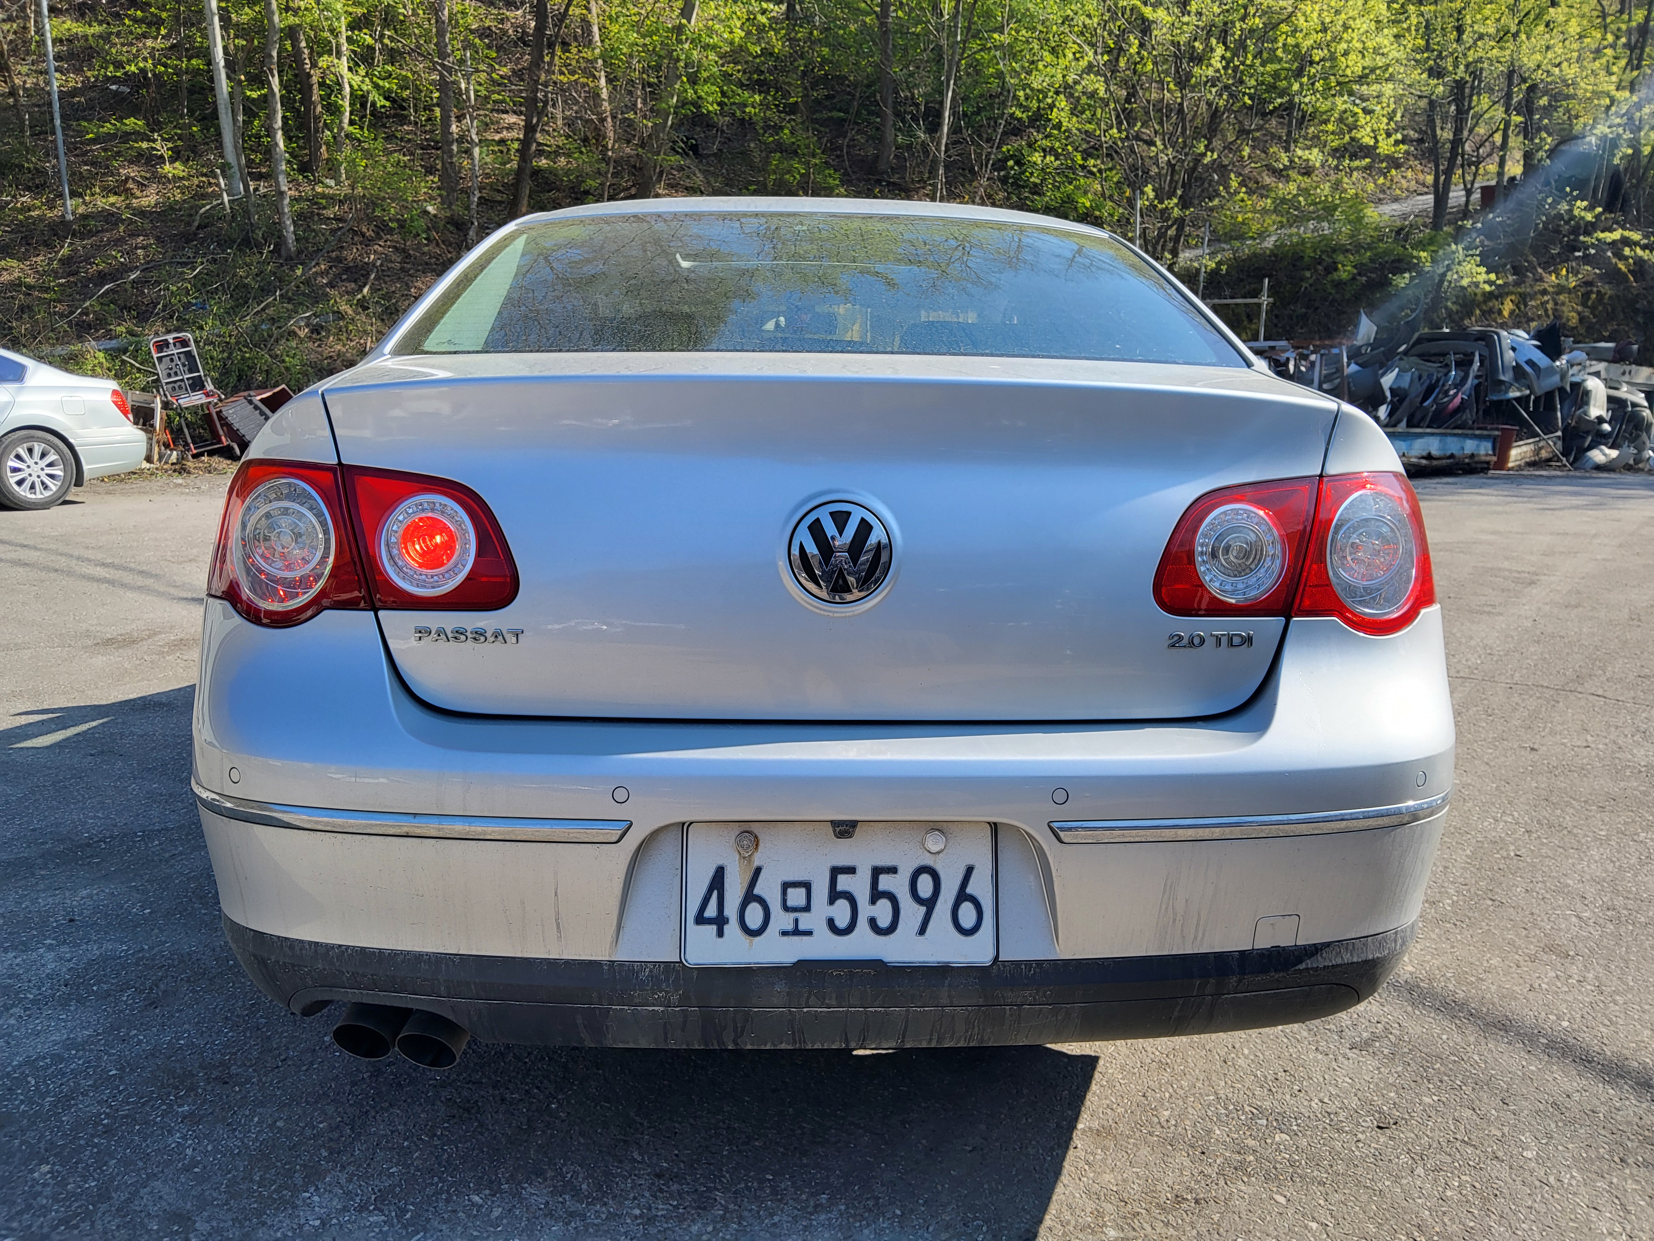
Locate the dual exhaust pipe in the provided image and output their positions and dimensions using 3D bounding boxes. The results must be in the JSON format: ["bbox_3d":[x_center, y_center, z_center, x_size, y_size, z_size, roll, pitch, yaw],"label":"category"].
[{"bbox_3d":[-0.488,0.463,1.449,0.143,0.073,0.160,0,11,-2],"label":"dual exhaust pipe"}]

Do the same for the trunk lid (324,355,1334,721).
[{"bbox_3d":[0.006,-0.130,1.510,1.140,0.395,0.460,0,11,-2],"label":"trunk lid"}]

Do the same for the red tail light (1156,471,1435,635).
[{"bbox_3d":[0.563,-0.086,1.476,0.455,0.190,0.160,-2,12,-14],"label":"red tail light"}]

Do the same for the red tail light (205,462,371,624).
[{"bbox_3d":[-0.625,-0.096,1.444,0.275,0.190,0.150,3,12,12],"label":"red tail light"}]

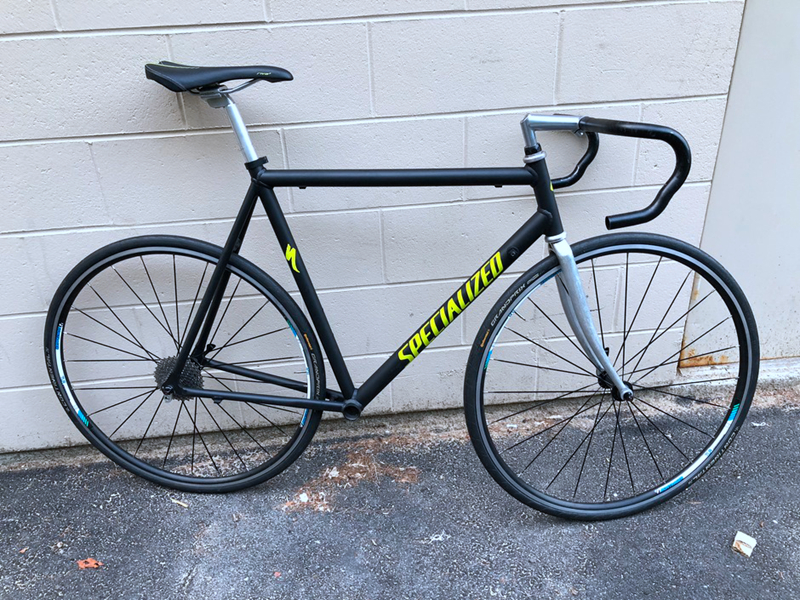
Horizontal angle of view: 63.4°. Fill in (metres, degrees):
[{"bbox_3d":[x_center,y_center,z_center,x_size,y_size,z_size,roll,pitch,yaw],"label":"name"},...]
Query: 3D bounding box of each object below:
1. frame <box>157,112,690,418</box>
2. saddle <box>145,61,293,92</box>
[{"bbox_3d":[-0.002,-0.060,1.385,1.050,0.657,0.405,1,21,6],"label":"frame"},{"bbox_3d":[-0.340,-0.430,1.245,0.278,0.068,0.140,1,21,6],"label":"saddle"}]

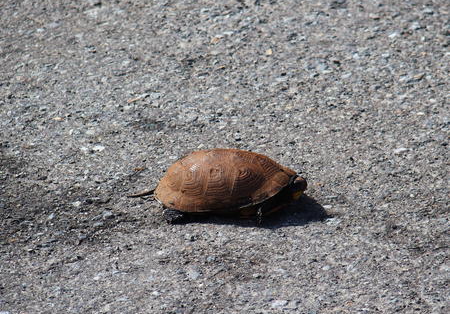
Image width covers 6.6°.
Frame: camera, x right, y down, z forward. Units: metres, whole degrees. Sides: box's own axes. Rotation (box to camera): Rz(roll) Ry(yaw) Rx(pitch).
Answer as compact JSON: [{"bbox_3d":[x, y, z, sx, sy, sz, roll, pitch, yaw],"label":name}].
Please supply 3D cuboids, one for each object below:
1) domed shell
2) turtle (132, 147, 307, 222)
[{"bbox_3d":[0.000,0.017,3.500,0.128,0.044,0.093,4,26,7],"label":"domed shell"},{"bbox_3d":[-0.007,0.018,3.500,0.160,0.051,0.102,4,26,7],"label":"turtle"}]

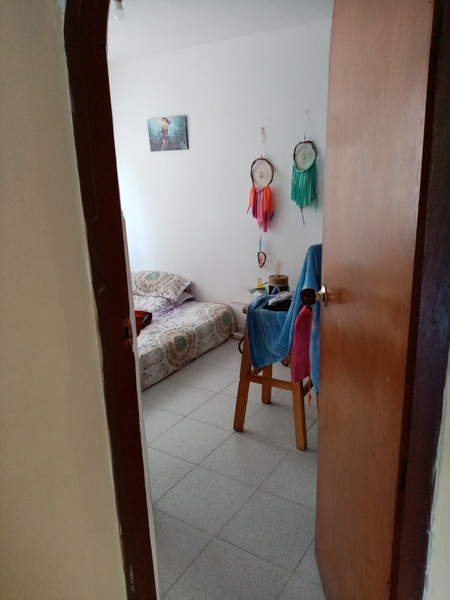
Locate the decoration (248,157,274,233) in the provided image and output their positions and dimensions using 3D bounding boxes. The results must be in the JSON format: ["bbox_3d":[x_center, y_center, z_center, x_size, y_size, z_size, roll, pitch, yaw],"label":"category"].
[{"bbox_3d":[0.288,-0.828,3.614,0.215,0.590,0.040,8,18,33],"label":"decoration"}]

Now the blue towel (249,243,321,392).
[{"bbox_3d":[0.317,0.042,2.195,0.420,0.640,0.280,8,18,33],"label":"blue towel"}]

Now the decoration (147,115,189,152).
[{"bbox_3d":[-0.512,-1.463,3.979,0.430,0.280,0.025,8,18,33],"label":"decoration"}]

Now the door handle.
[{"bbox_3d":[0.262,-0.010,1.317,0.078,0.060,0.060,-2,15,0],"label":"door handle"}]

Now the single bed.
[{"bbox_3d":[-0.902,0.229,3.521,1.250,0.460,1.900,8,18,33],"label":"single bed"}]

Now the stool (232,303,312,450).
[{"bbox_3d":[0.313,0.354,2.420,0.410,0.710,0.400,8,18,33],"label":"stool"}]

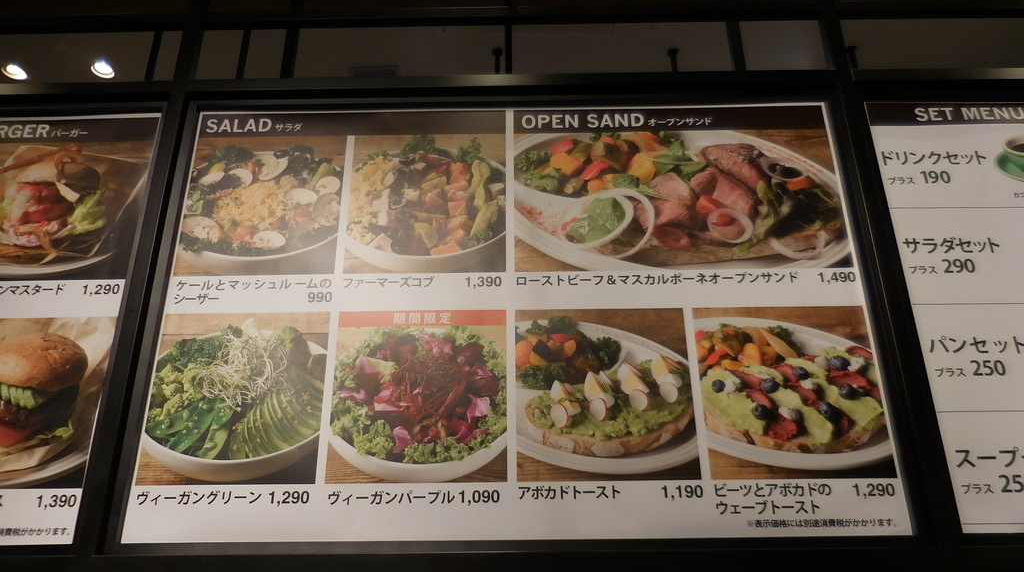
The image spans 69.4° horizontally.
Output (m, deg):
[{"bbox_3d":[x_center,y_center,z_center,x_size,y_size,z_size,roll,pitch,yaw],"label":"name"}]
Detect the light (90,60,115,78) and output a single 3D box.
[{"bbox_3d":[-1.872,-0.986,3.382,0.100,0.050,0.100,-1,-22,0],"label":"light"}]

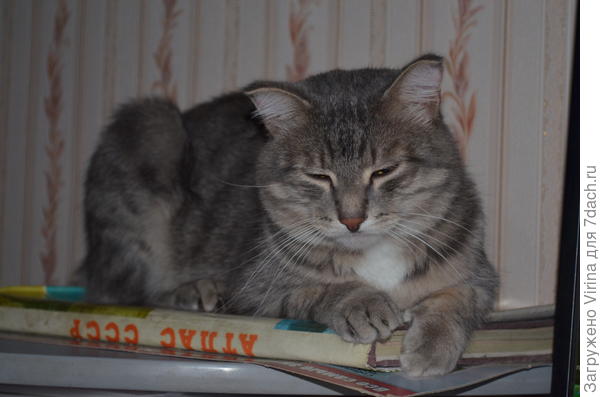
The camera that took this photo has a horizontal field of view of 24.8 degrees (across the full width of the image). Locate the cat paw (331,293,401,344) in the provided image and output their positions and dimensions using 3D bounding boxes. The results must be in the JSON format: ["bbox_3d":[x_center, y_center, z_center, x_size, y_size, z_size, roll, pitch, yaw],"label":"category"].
[{"bbox_3d":[0.035,0.065,0.735,0.032,0.027,0.038,4,-4,-29],"label":"cat paw"}]

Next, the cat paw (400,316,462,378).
[{"bbox_3d":[0.071,0.079,0.735,0.032,0.033,0.036,1,-3,12],"label":"cat paw"}]

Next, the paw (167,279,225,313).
[{"bbox_3d":[-0.064,0.060,0.845,0.030,0.021,0.038,4,-4,-30],"label":"paw"}]

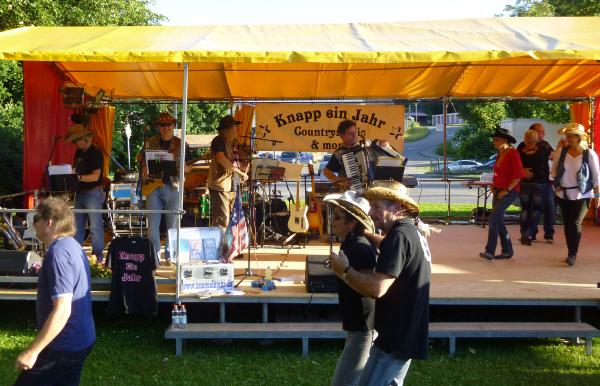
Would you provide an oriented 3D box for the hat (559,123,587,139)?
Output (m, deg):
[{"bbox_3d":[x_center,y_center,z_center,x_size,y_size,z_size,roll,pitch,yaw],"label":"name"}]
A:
[{"bbox_3d":[3.334,-0.762,6.550,0.310,0.150,0.360,4,1,41],"label":"hat"}]

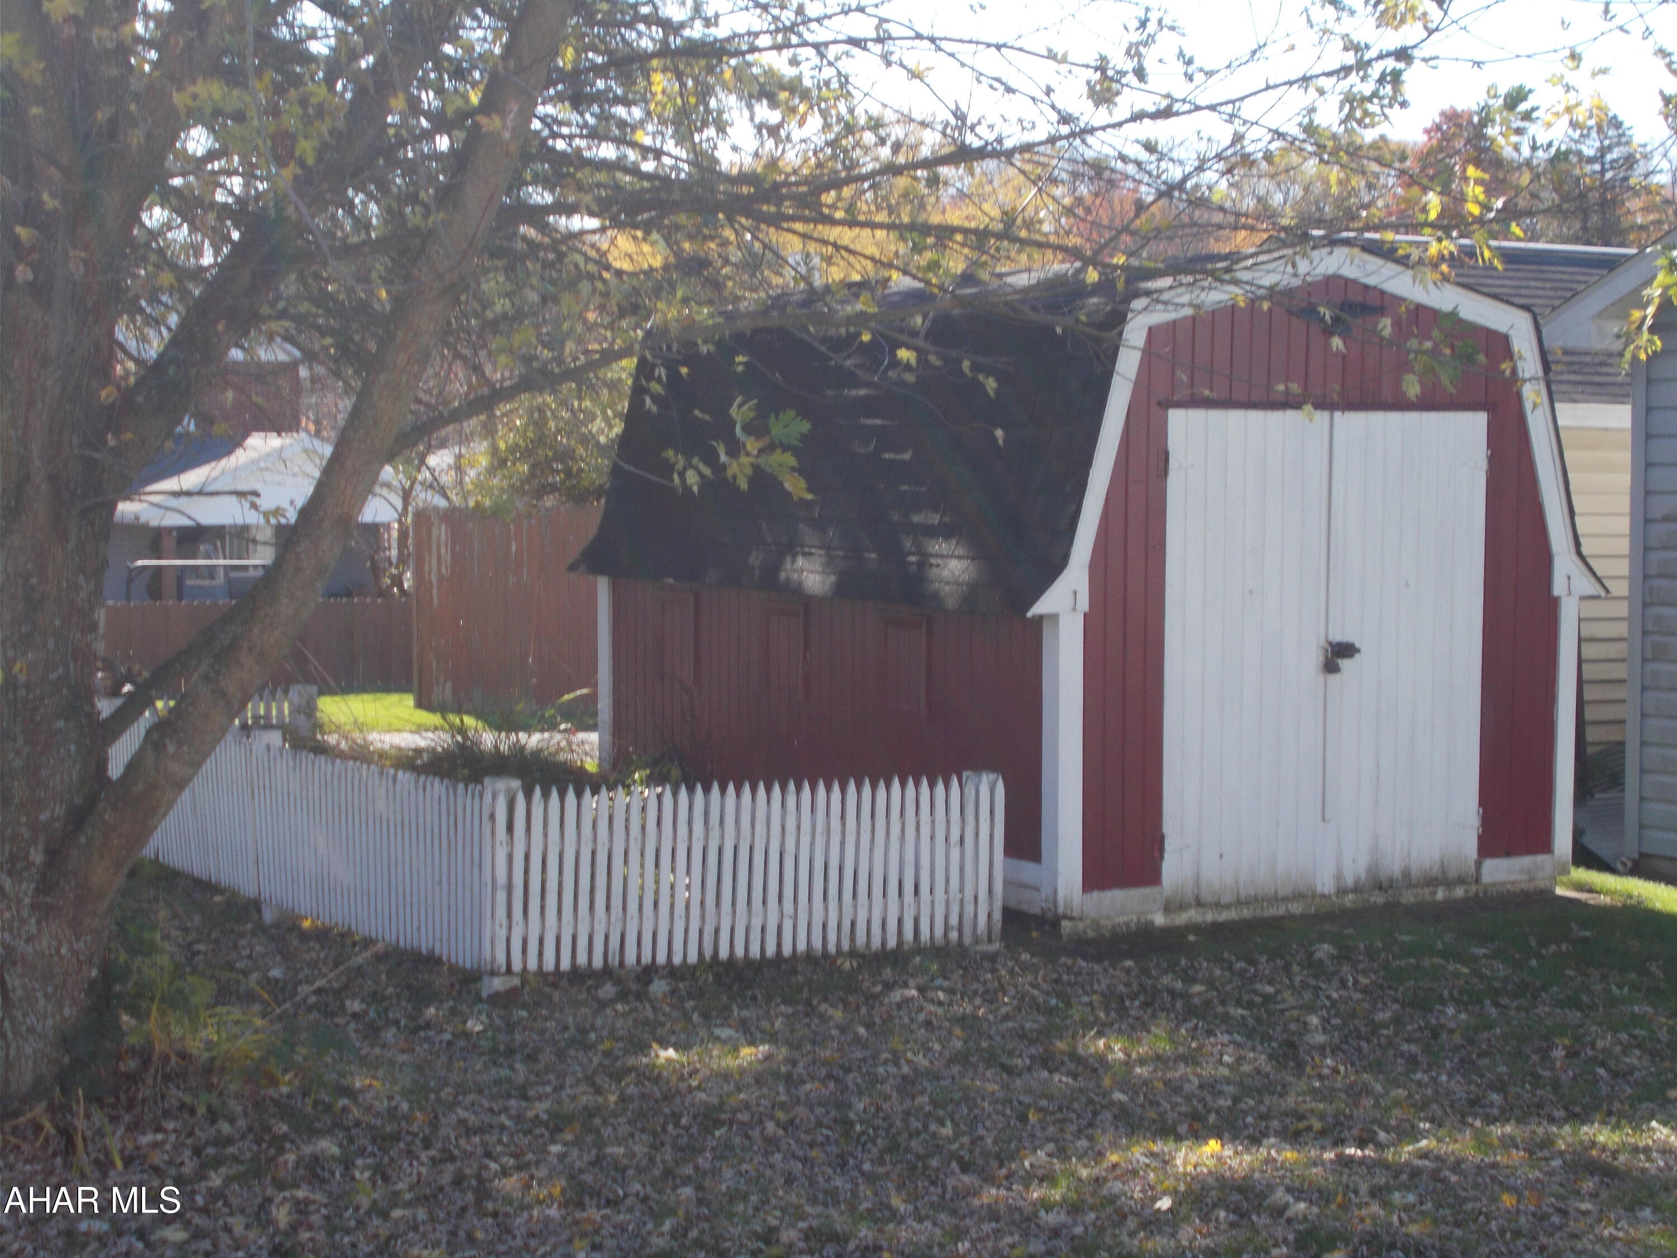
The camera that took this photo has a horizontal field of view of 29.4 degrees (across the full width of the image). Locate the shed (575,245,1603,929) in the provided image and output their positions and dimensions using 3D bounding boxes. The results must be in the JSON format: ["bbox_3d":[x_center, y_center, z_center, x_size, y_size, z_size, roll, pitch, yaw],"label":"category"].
[{"bbox_3d":[0.911,-0.292,13.558,2.750,2.490,3.800,-2,4,-30],"label":"shed"}]

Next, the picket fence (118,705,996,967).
[{"bbox_3d":[-1.289,0.688,12.329,1.940,0.655,4.000,-2,4,-30],"label":"picket fence"}]

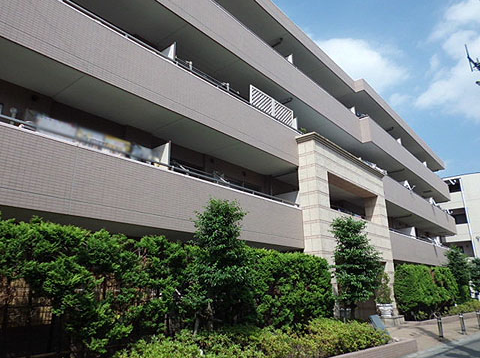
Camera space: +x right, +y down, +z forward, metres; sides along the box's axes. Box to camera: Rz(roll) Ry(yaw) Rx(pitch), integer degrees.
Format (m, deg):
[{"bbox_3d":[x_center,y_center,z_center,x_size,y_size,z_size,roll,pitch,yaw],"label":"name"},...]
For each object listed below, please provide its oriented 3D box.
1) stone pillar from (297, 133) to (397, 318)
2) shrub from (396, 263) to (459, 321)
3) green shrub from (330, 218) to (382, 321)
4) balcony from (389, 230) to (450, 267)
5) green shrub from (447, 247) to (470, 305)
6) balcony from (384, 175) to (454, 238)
[{"bbox_3d":[4.527,2.167,14.221,0.750,6.510,6.700,-16,-23,38],"label":"stone pillar"},{"bbox_3d":[10.167,5.870,19.146,1.100,2.370,9.600,-16,-23,38],"label":"shrub"},{"bbox_3d":[3.419,2.865,11.041,1.500,3.520,1.500,-16,-23,38],"label":"green shrub"},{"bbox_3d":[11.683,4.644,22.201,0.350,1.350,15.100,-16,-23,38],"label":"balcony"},{"bbox_3d":[13.891,6.120,22.811,1.550,3.770,1.550,-16,-23,38],"label":"green shrub"},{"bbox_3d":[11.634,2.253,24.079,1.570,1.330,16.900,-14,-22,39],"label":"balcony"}]

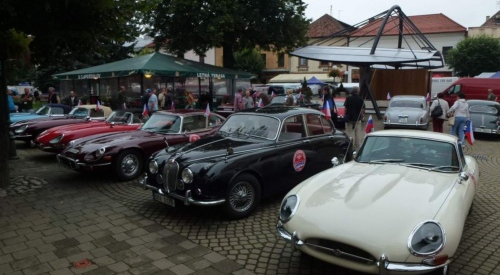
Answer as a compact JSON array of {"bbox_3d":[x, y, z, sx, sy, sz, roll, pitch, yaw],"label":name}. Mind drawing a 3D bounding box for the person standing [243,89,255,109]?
[{"bbox_3d":[-0.051,-0.913,13.101,0.520,1.730,0.340,3,8,17],"label":"person standing"}]

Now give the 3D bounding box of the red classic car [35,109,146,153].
[{"bbox_3d":[-4.044,-0.235,10.495,1.660,1.210,4.450,6,10,37],"label":"red classic car"}]

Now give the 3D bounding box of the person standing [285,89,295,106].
[{"bbox_3d":[1.585,-1.022,13.796,0.520,1.720,0.330,3,9,24],"label":"person standing"}]

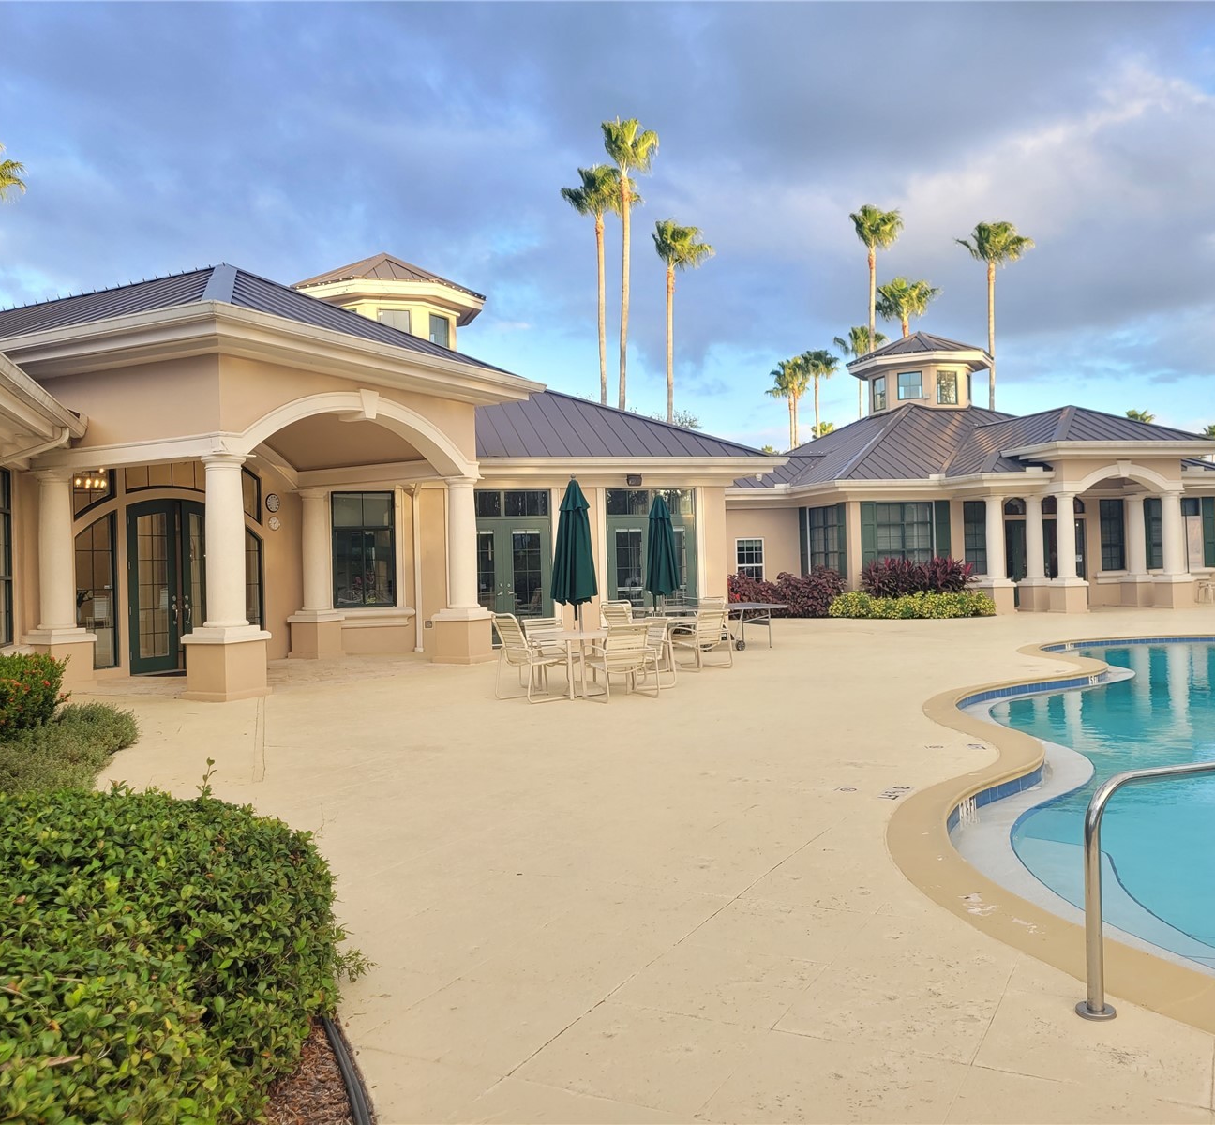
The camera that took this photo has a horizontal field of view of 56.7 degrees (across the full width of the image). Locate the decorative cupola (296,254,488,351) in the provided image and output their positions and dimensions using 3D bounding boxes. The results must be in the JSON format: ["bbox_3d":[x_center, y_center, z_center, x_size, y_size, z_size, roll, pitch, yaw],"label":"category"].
[{"bbox_3d":[-5.500,-6.263,28.022,4.600,2.900,4.600,-1,0,-17],"label":"decorative cupola"}]

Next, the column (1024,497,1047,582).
[{"bbox_3d":[11.428,-0.661,30.100,0.570,2.260,0.570,-1,0,-17],"label":"column"}]

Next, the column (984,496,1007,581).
[{"bbox_3d":[10.225,-0.641,29.700,0.570,2.209,0.570,-1,0,-17],"label":"column"}]

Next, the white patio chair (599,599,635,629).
[{"bbox_3d":[0.183,1.091,16.700,0.720,0.960,0.620,-1,0,-38],"label":"white patio chair"}]

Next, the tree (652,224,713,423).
[{"bbox_3d":[3.664,-7.094,51.961,3.000,17.459,3.000,-1,0,-17],"label":"tree"}]

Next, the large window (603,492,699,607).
[{"bbox_3d":[0.915,-0.035,23.167,1.963,2.991,0.140,-1,0,-17],"label":"large window"}]

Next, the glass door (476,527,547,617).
[{"bbox_3d":[-2.005,0.456,22.269,1.790,2.396,0.120,-1,0,-17],"label":"glass door"}]

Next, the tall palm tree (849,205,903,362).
[{"bbox_3d":[14.591,-8.812,59.954,2.950,20.390,2.950,-1,0,-17],"label":"tall palm tree"}]

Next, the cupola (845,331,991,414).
[{"bbox_3d":[10.790,-6.446,38.766,4.600,3.000,4.600,-1,0,-17],"label":"cupola"}]

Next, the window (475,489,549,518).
[{"bbox_3d":[-1.966,-1.139,21.901,1.750,0.563,0.120,-1,0,-17],"label":"window"}]

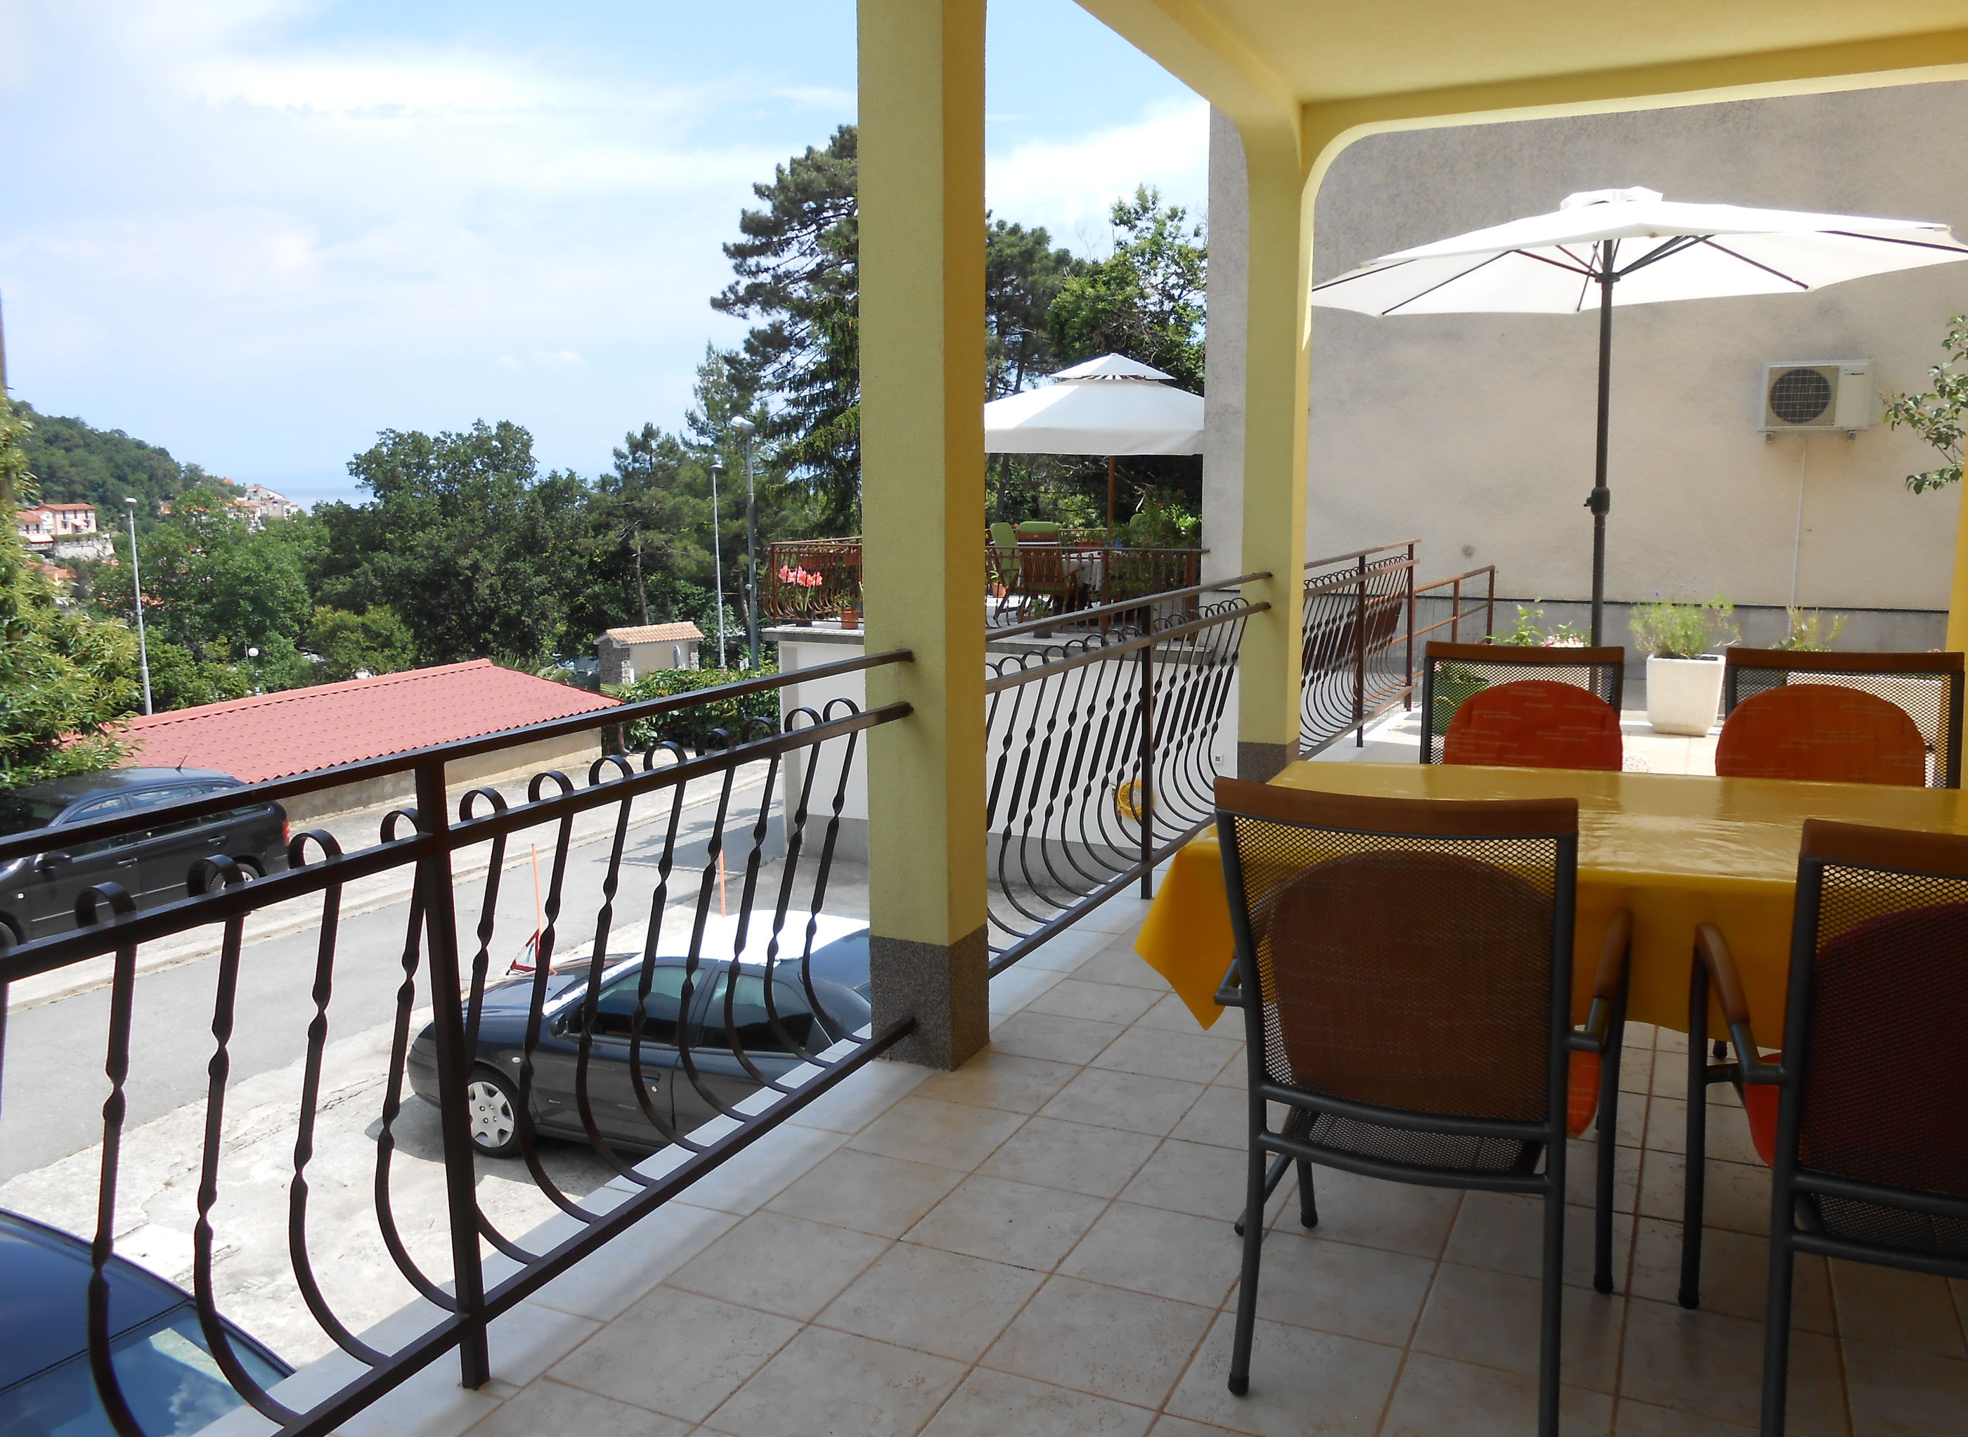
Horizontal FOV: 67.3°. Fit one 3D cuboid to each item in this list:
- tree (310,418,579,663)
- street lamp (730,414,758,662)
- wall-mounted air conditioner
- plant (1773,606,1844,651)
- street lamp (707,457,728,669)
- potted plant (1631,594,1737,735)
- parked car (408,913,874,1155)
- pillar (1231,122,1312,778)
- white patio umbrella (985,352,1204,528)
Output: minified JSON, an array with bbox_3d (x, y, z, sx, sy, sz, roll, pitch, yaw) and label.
[{"bbox_3d":[-18.289,-5.493,50.746,8.300,9.200,8.000,0,9,0],"label":"tree"},{"bbox_3d":[-5.361,-3.893,33.798,0.650,6.200,0.250,-2,9,-12],"label":"street lamp"},{"bbox_3d":[7.129,-2.750,12.675,0.790,0.565,0.290,4,10,25],"label":"wall-mounted air conditioner"},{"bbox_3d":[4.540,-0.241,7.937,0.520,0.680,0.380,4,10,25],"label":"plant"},{"bbox_3d":[-8.041,-4.611,44.815,0.280,6.500,0.650,-3,9,-17],"label":"street lamp"},{"bbox_3d":[3.936,-0.308,8.270,0.520,0.750,0.480,4,10,25],"label":"potted plant"},{"bbox_3d":[-1.768,2.059,9.849,4.150,1.410,1.720,2,9,19],"label":"parked car"},{"bbox_3d":[1.262,-1.027,6.362,0.235,2.850,0.210,4,10,25],"label":"pillar"},{"bbox_3d":[1.433,-2.619,16.697,3.900,3.050,3.900,4,10,25],"label":"white patio umbrella"}]

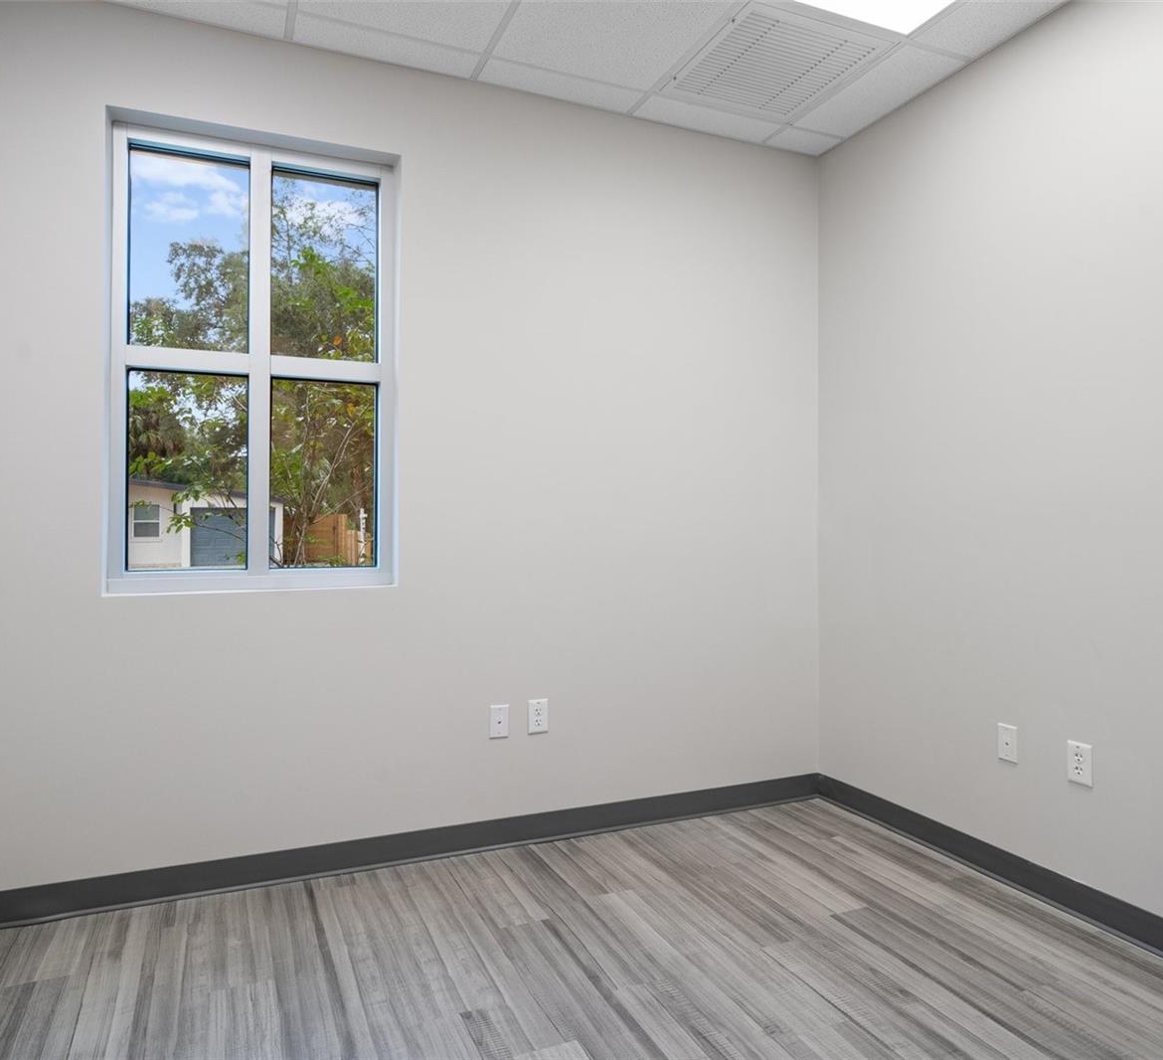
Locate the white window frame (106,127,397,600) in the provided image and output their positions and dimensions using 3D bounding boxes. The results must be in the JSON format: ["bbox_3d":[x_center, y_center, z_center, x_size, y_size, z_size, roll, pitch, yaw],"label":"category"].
[{"bbox_3d":[-1.073,-0.536,2.515,0.870,1.467,0.070,0,0,-23],"label":"white window frame"}]

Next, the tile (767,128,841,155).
[{"bbox_3d":[0.925,-1.611,3.099,0.275,0.020,0.145,0,0,-23],"label":"tile"}]

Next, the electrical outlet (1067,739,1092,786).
[{"bbox_3d":[1.474,0.694,2.223,0.006,0.118,0.072,0,0,-23],"label":"electrical outlet"}]

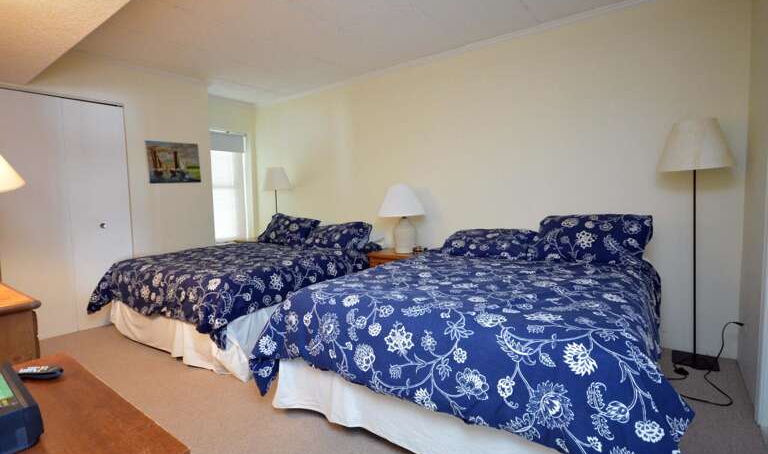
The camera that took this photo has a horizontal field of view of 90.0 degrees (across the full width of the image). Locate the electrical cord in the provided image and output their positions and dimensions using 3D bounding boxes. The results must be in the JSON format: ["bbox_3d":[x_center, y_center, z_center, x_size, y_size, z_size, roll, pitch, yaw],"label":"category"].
[{"bbox_3d":[1.882,0.745,2.239,0.353,0.289,0.665,2,5,37],"label":"electrical cord"}]

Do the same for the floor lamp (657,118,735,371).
[{"bbox_3d":[1.936,0.111,2.422,0.384,1.526,0.371,2,5,37],"label":"floor lamp"}]

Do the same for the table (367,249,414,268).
[{"bbox_3d":[0.232,0.539,3.695,0.578,0.570,0.447,2,5,37],"label":"table"}]

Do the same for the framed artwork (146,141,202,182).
[{"bbox_3d":[-2.164,-0.667,3.997,0.028,0.415,0.523,2,5,37],"label":"framed artwork"}]

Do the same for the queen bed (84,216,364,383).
[{"bbox_3d":[-1.237,0.393,3.763,1.766,0.921,2.093,2,5,37],"label":"queen bed"}]

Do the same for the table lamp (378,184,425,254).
[{"bbox_3d":[0.180,-0.083,3.696,0.441,0.668,0.441,-1,4,0],"label":"table lamp"}]

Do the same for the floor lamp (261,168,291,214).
[{"bbox_3d":[-1.378,0.012,4.934,0.371,1.521,0.371,2,5,37],"label":"floor lamp"}]

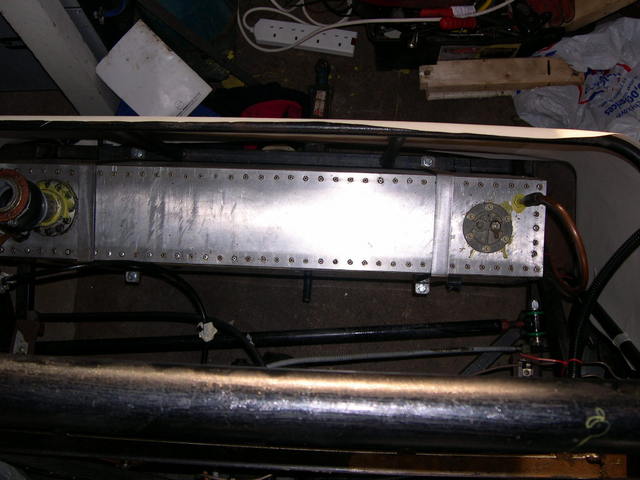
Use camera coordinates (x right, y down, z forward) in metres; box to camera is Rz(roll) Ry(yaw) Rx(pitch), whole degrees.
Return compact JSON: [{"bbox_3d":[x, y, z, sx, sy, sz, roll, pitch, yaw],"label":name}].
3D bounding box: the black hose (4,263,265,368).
[{"bbox_3d":[-0.319,0.124,1.200,0.430,0.100,0.150,2,76,2],"label":"black hose"}]

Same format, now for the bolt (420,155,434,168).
[{"bbox_3d":[0.191,-0.140,1.250,0.023,0.016,0.022,2,83,2],"label":"bolt"}]

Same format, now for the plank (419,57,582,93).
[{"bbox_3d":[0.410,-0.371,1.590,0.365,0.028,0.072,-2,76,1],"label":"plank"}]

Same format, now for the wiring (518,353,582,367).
[{"bbox_3d":[0.384,0.199,1.170,0.105,0.016,0.020,2,76,2],"label":"wiring"}]

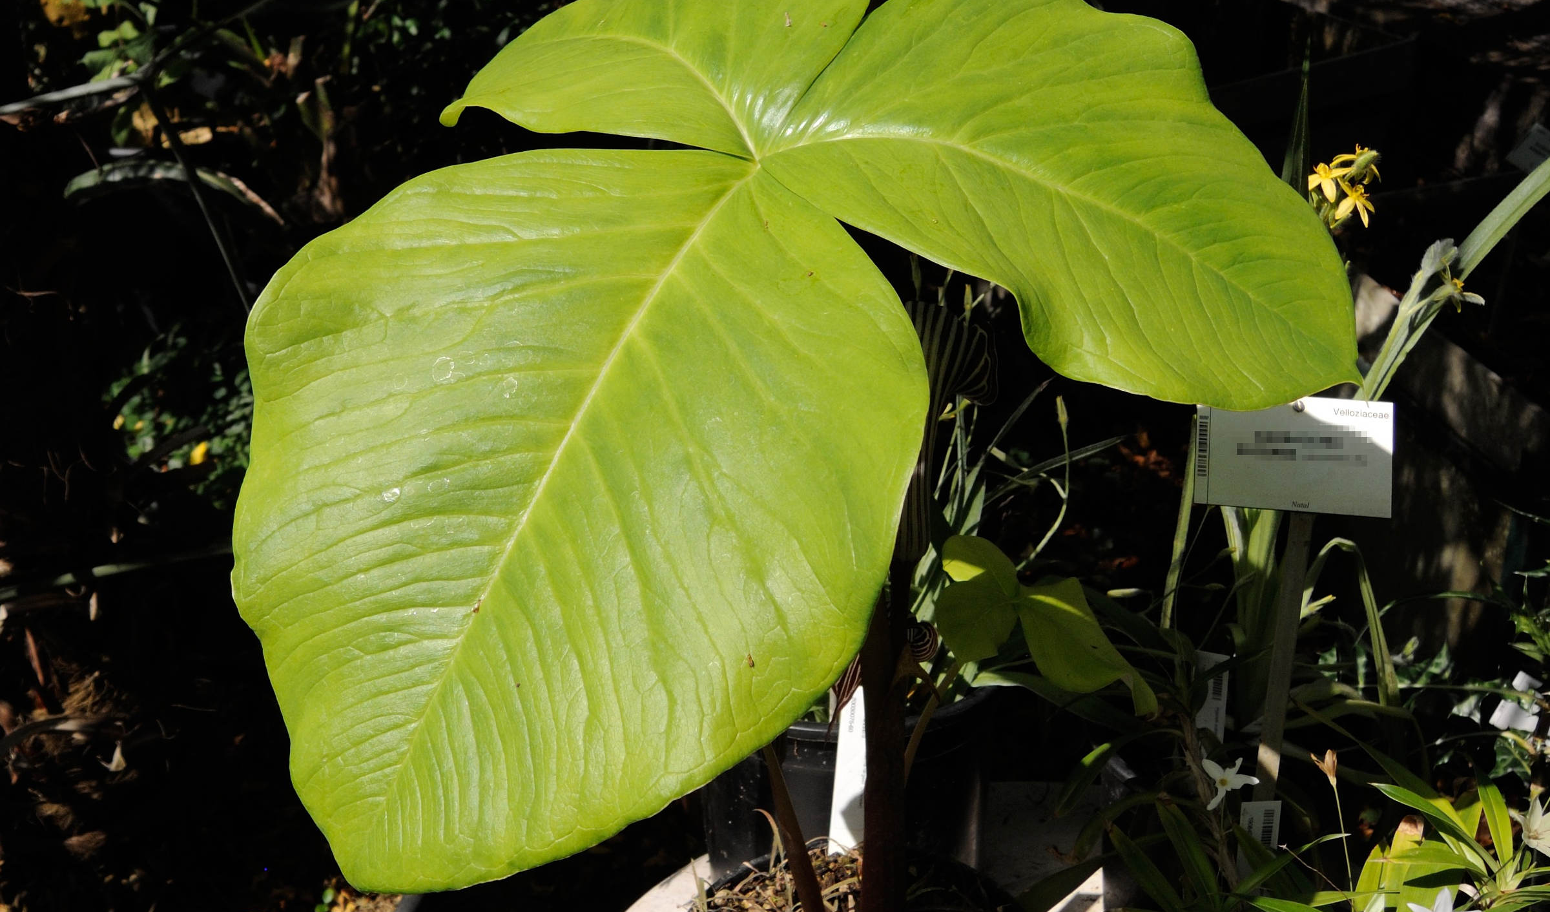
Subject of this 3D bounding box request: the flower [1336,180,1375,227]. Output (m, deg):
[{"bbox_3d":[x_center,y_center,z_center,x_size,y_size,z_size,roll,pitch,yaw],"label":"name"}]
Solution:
[{"bbox_3d":[0.359,-0.156,0.775,0.027,0.030,0.015,0,-14,3],"label":"flower"}]

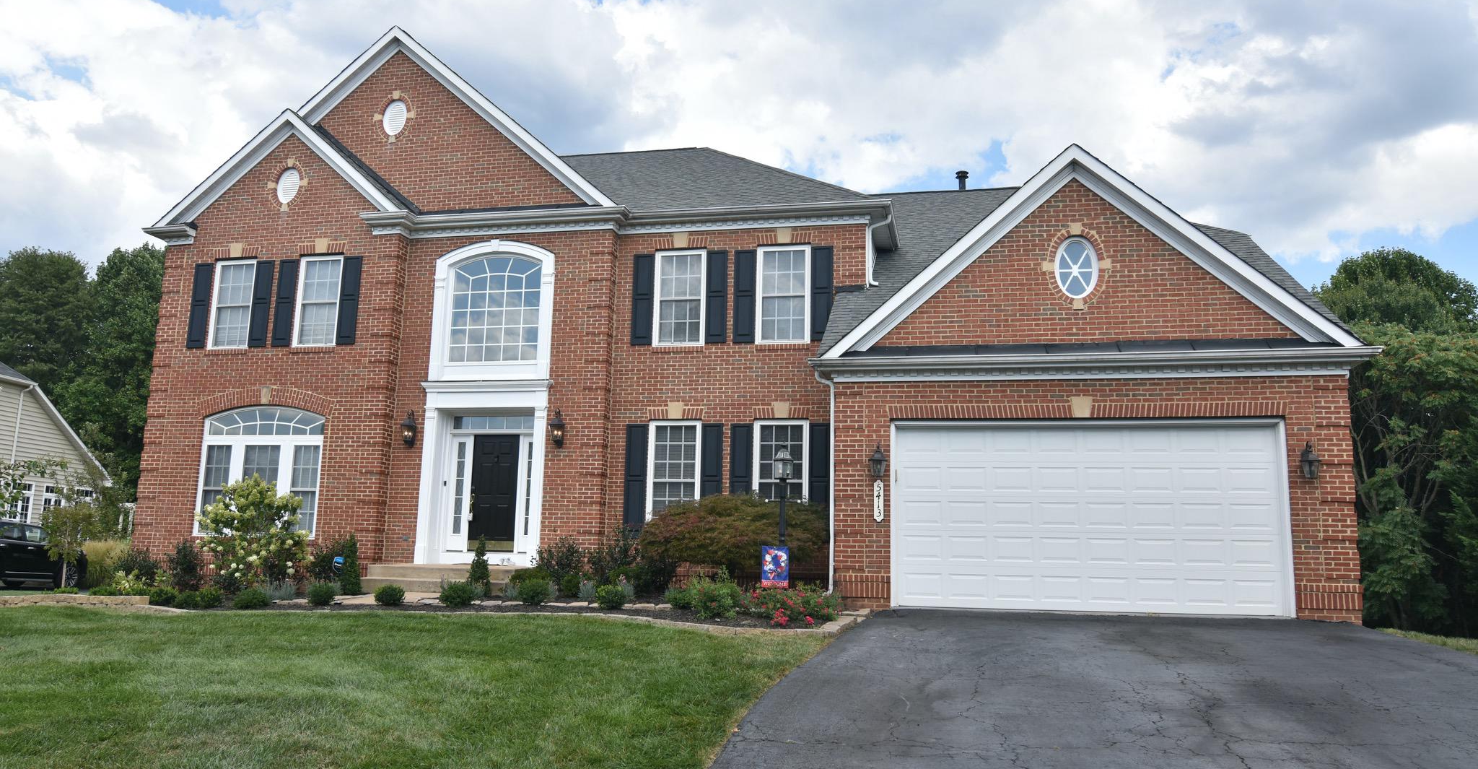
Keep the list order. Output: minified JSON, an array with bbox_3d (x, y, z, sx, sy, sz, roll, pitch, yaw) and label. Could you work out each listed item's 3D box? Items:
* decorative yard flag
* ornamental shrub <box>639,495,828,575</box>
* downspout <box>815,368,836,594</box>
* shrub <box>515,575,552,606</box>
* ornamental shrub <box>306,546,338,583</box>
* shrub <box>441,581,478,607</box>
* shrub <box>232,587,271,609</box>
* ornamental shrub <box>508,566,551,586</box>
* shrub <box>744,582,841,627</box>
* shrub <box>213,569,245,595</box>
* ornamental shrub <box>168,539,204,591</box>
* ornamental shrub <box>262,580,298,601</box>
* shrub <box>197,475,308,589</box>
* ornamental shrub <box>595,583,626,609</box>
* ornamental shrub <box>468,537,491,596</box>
[{"bbox_3d":[0.413,2.077,11.194,0.305,0.466,0.030,-1,-10,11],"label":"decorative yard flag"},{"bbox_3d":[-0.118,2.351,14.676,2.735,1.426,2.350,-1,-9,10],"label":"ornamental shrub"},{"bbox_3d":[1.209,1.317,13.862,0.293,3.180,0.120,-1,-10,11],"label":"downspout"},{"bbox_3d":[-2.755,2.779,13.242,0.486,0.395,0.486,-1,-9,10],"label":"shrub"},{"bbox_3d":[-6.687,2.936,15.828,0.471,0.647,0.471,-1,-10,11],"label":"ornamental shrub"},{"bbox_3d":[-3.712,2.779,13.059,0.501,0.344,0.501,-1,-9,10],"label":"shrub"},{"bbox_3d":[-6.478,2.841,13.098,0.454,0.300,0.454,-1,-9,10],"label":"shrub"},{"bbox_3d":[-3.024,2.832,14.210,0.586,0.425,0.586,-1,-9,10],"label":"ornamental shrub"},{"bbox_3d":[0.618,2.558,11.533,1.099,0.443,0.824,-1,-10,11],"label":"shrub"},{"bbox_3d":[-7.699,2.985,14.845,0.432,0.392,0.432,-1,-9,10],"label":"shrub"},{"bbox_3d":[-8.918,2.923,15.915,0.480,0.815,0.480,-1,-10,11],"label":"ornamental shrub"},{"bbox_3d":[-6.573,2.956,14.126,0.465,0.308,0.465,-1,-9,10],"label":"ornamental shrub"},{"bbox_3d":[-7.833,2.401,15.998,1.582,1.854,1.424,-1,-10,11],"label":"shrub"},{"bbox_3d":[-1.705,2.802,13.011,0.389,0.335,0.389,-1,-10,11],"label":"ornamental shrub"},{"bbox_3d":[-3.823,2.692,14.521,0.328,0.861,0.328,-1,-10,11],"label":"ornamental shrub"}]

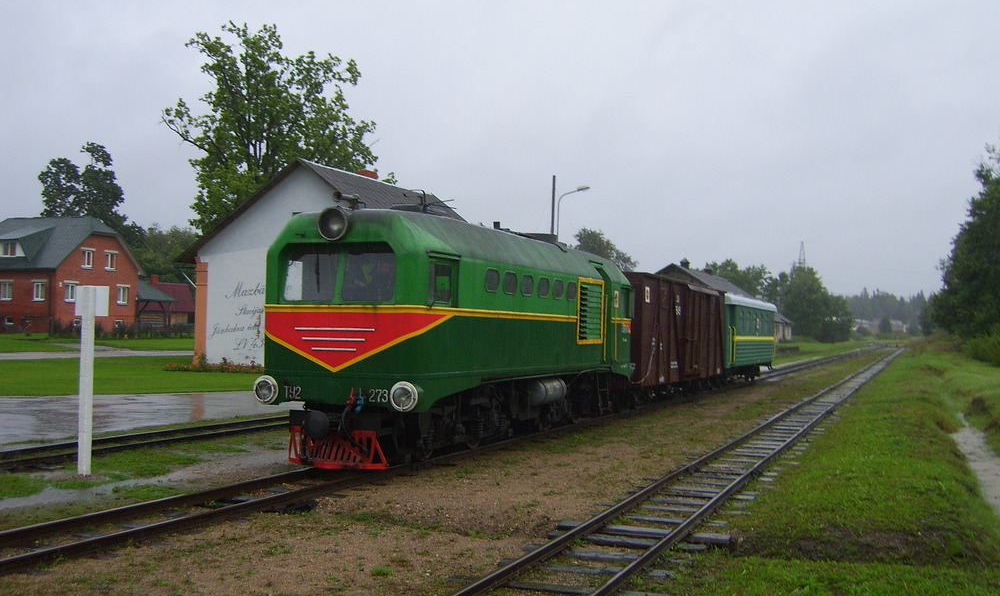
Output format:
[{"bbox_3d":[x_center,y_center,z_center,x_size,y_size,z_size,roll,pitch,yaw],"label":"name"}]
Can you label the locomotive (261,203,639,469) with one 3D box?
[{"bbox_3d":[-0.194,0.563,17.505,2.350,3.320,10.600,0,-2,20],"label":"locomotive"}]

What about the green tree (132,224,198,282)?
[{"bbox_3d":[-38.209,-2.293,124.789,8.500,12.390,8.500,2,-2,-17],"label":"green tree"}]

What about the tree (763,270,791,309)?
[{"bbox_3d":[36.426,1.091,144.834,4.200,9.720,4.200,1,-2,14],"label":"tree"}]

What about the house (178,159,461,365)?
[{"bbox_3d":[-5.319,-1.082,44.546,11.000,7.500,10.200,0,-2,23],"label":"house"}]

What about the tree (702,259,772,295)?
[{"bbox_3d":[31.262,0.379,144.814,9.500,10.940,9.500,1,-2,12],"label":"tree"}]

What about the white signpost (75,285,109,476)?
[{"bbox_3d":[-4.563,0.912,12.161,0.380,2.090,0.140,0,-2,20],"label":"white signpost"}]

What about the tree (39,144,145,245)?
[{"bbox_3d":[-41.764,-6.296,111.670,11.000,19.360,11.000,2,-2,-21],"label":"tree"}]

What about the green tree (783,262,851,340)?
[{"bbox_3d":[38.824,0.704,134.831,9.000,9.900,9.000,1,-2,16],"label":"green tree"}]

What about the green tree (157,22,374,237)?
[{"bbox_3d":[-12.136,-5.945,57.705,11.800,17.340,11.800,2,-2,-12],"label":"green tree"}]

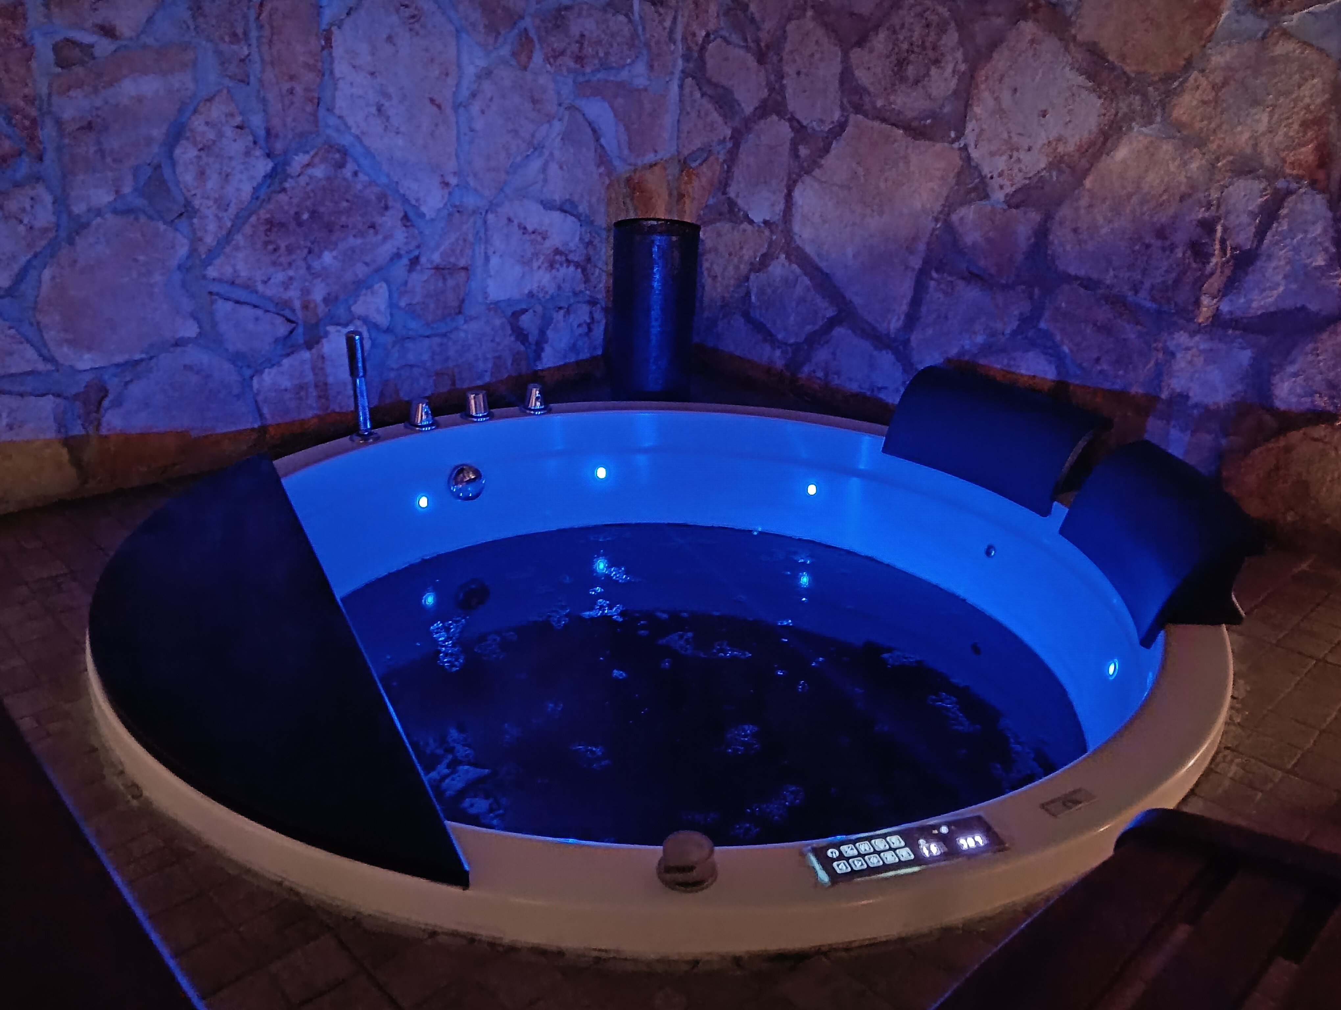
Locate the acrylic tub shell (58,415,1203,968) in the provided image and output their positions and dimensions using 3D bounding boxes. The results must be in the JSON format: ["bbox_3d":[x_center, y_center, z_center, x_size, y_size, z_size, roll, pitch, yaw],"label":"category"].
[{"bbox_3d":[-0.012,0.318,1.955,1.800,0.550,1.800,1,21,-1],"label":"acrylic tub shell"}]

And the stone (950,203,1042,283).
[{"bbox_3d":[0.712,-0.574,2.287,0.080,0.158,0.200,-19,29,-41],"label":"stone"}]

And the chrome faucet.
[{"bbox_3d":[-0.650,-0.249,2.196,0.062,0.230,0.062,17,27,35],"label":"chrome faucet"}]

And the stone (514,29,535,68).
[{"bbox_3d":[-0.347,-1.053,2.423,0.061,0.084,0.050,-19,29,-41],"label":"stone"}]

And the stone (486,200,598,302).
[{"bbox_3d":[-0.370,-0.692,2.836,0.100,0.272,0.390,20,28,39],"label":"stone"}]

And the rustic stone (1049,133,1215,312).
[{"bbox_3d":[0.943,-0.579,2.122,0.110,0.325,0.326,-18,29,-40],"label":"rustic stone"}]

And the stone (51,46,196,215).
[{"bbox_3d":[-1.065,-0.723,2.021,0.100,0.302,0.264,20,28,39],"label":"stone"}]

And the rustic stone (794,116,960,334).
[{"bbox_3d":[0.539,-0.708,2.658,0.120,0.522,0.513,-17,28,-39],"label":"rustic stone"}]

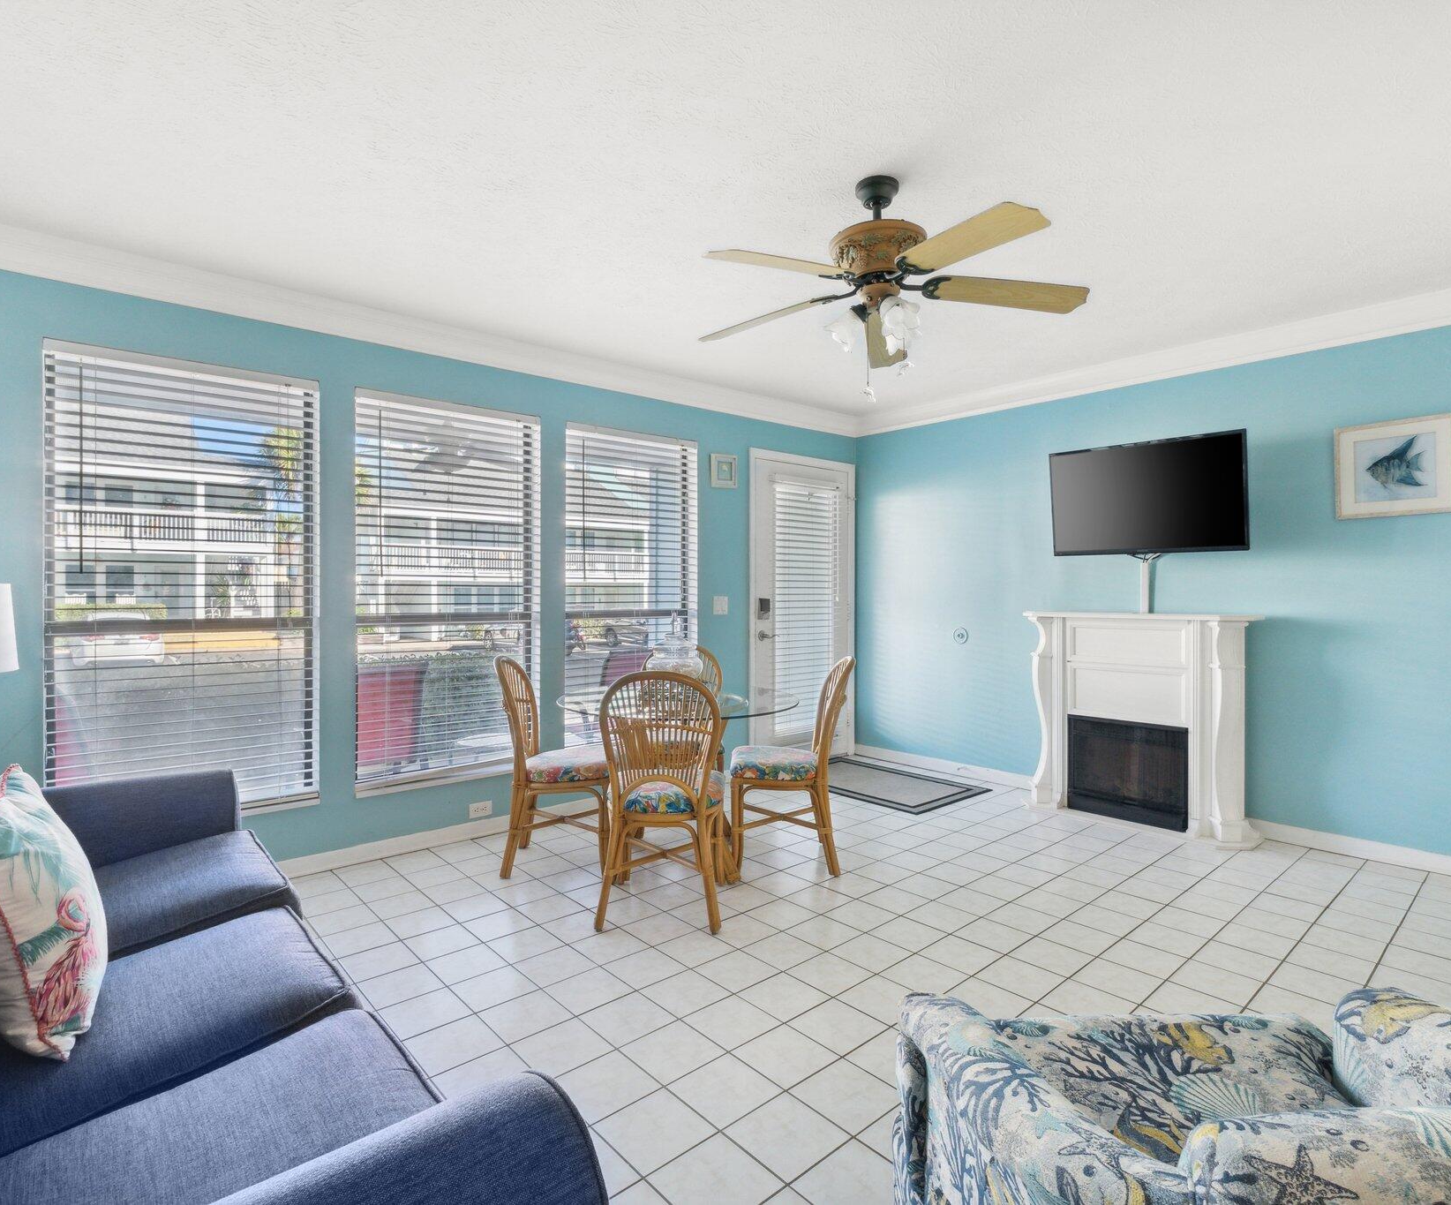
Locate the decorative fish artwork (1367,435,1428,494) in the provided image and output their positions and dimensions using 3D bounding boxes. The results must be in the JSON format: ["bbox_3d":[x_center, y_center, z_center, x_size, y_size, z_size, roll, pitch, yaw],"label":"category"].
[{"bbox_3d":[2.879,-0.594,3.232,0.025,0.235,0.200,0,0,-41],"label":"decorative fish artwork"}]

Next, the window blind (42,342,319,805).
[{"bbox_3d":[-2.078,-0.050,2.956,0.867,1.770,0.060,-1,1,-41],"label":"window blind"}]

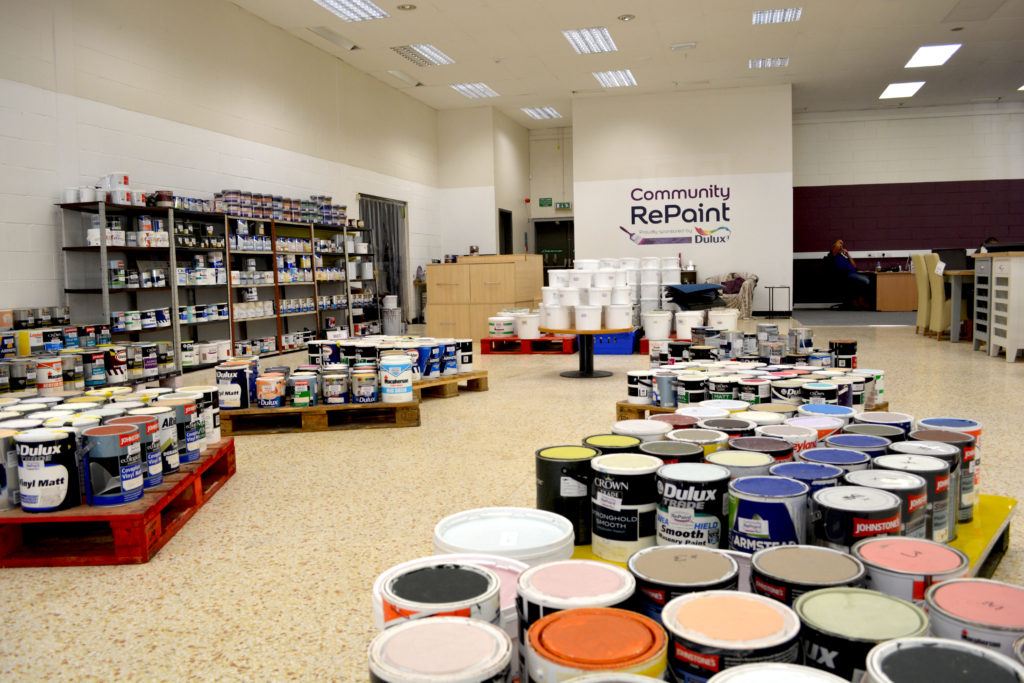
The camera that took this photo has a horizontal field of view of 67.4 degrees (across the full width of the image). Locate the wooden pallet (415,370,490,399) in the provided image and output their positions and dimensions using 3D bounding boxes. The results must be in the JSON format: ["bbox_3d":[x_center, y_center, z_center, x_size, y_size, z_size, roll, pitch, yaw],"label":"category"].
[{"bbox_3d":[-0.893,0.304,5.973,1.200,0.144,0.800,4,7,42],"label":"wooden pallet"}]

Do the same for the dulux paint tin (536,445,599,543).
[{"bbox_3d":[0.160,0.426,2.146,0.185,0.233,0.185,0,6,7],"label":"dulux paint tin"}]

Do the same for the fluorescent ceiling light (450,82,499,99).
[{"bbox_3d":[-0.620,-4.490,13.672,0.600,0.080,1.200,1,6,16],"label":"fluorescent ceiling light"}]

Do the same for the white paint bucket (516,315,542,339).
[{"bbox_3d":[0.195,-0.158,8.640,0.270,0.265,0.270,0,5,1],"label":"white paint bucket"}]

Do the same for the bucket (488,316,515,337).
[{"bbox_3d":[-0.118,-0.161,8.830,0.295,0.230,0.295,-1,5,0],"label":"bucket"}]

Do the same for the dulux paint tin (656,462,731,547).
[{"bbox_3d":[0.474,0.456,2.003,0.184,0.230,0.184,-1,5,0],"label":"dulux paint tin"}]

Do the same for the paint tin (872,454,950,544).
[{"bbox_3d":[1.046,0.428,2.023,0.179,0.220,0.179,0,5,0],"label":"paint tin"}]

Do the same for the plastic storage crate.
[{"bbox_3d":[1.047,-0.023,8.379,0.630,0.290,0.420,0,6,10],"label":"plastic storage crate"}]

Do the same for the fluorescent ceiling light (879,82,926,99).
[{"bbox_3d":[7.082,-4.593,13.957,0.600,0.080,1.200,1,6,16],"label":"fluorescent ceiling light"}]

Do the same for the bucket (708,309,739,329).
[{"bbox_3d":[2.350,-0.206,8.522,0.330,0.285,0.330,-1,5,0],"label":"bucket"}]

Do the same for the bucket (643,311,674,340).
[{"bbox_3d":[1.541,-0.165,8.178,0.318,0.287,0.318,0,6,11],"label":"bucket"}]

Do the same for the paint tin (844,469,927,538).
[{"bbox_3d":[0.903,0.444,1.867,0.179,0.220,0.179,0,5,0],"label":"paint tin"}]

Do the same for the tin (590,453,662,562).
[{"bbox_3d":[0.303,0.434,2.017,0.187,0.239,0.187,-1,6,0],"label":"tin"}]

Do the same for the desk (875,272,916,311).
[{"bbox_3d":[7.687,-0.985,15.246,0.950,0.740,0.850,1,6,16],"label":"desk"}]

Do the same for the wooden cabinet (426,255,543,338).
[{"bbox_3d":[-0.344,-0.598,10.387,1.252,1.125,1.067,1,6,21],"label":"wooden cabinet"}]

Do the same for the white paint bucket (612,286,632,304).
[{"bbox_3d":[0.969,-0.403,6.800,0.198,0.158,0.198,0,5,8],"label":"white paint bucket"}]

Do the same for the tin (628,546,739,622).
[{"bbox_3d":[0.290,0.484,1.312,0.183,0.215,0.183,0,5,0],"label":"tin"}]

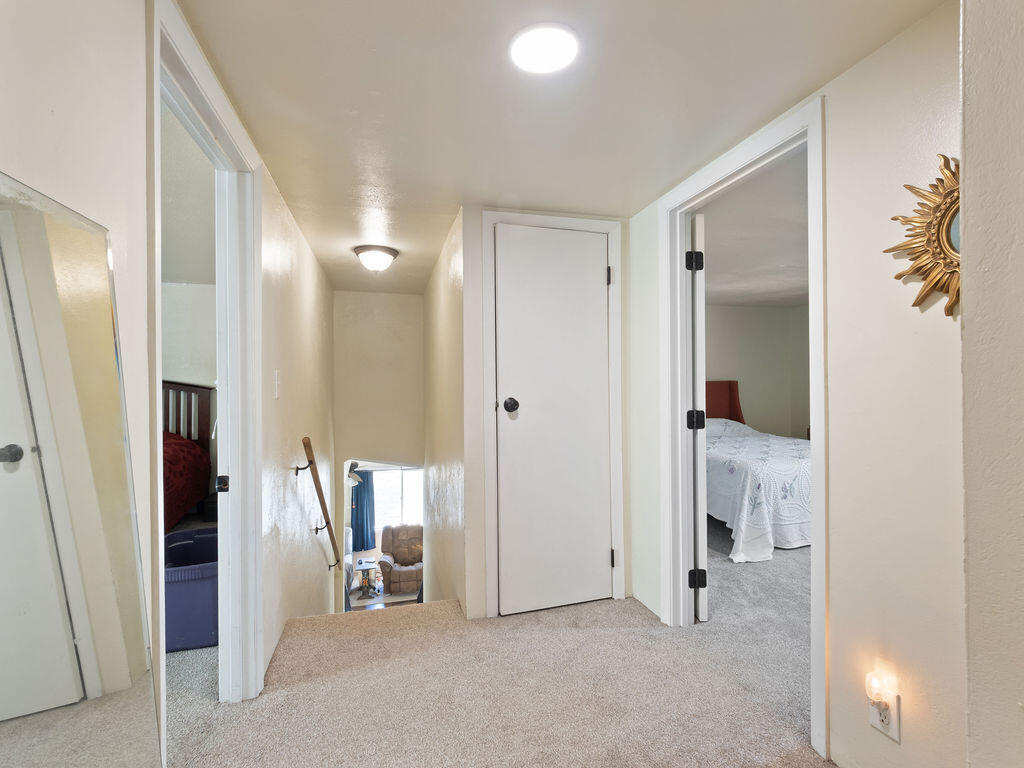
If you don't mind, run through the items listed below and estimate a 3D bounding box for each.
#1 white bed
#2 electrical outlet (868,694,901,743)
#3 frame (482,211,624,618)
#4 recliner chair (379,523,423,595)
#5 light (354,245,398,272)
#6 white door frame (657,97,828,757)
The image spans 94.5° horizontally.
[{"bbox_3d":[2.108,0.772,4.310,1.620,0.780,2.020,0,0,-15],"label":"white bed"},{"bbox_3d":[1.006,0.884,1.282,0.015,0.123,0.078,0,0,-15],"label":"electrical outlet"},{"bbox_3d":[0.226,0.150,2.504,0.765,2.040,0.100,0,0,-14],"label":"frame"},{"bbox_3d":[-1.852,3.174,8.683,1.000,1.010,0.930,0,0,-7],"label":"recliner chair"},{"bbox_3d":[-0.923,-0.832,3.231,0.300,0.138,0.300,0,0,-15],"label":"light"},{"bbox_3d":[0.906,0.134,1.912,0.140,2.060,0.885,0,0,-15],"label":"white door frame"}]

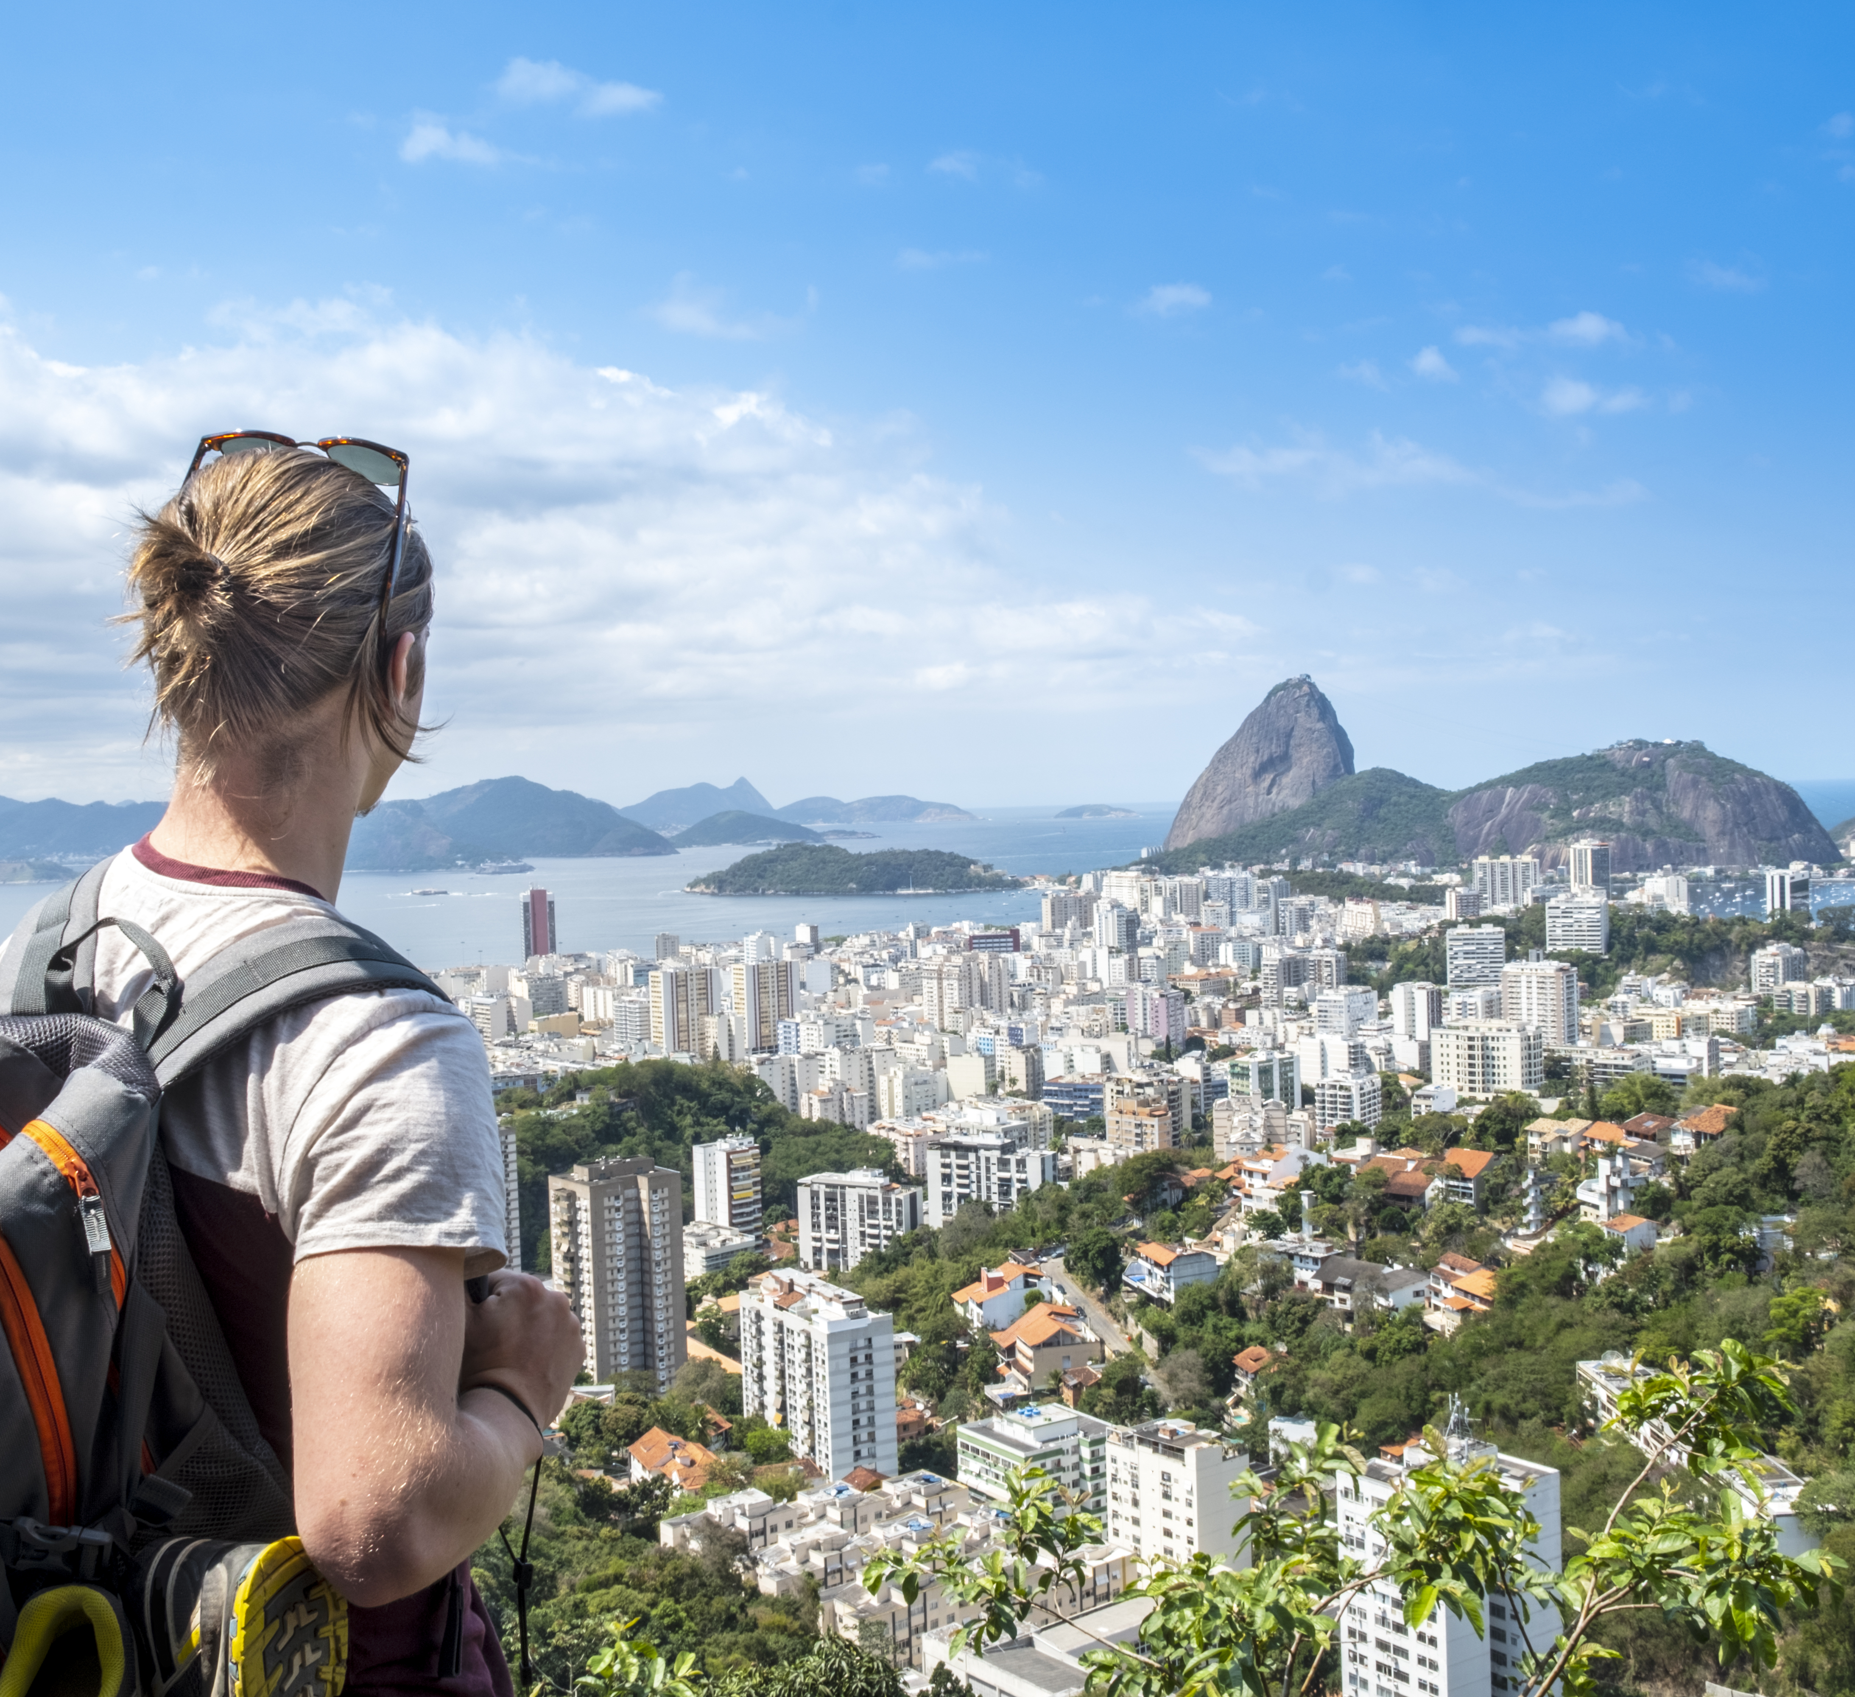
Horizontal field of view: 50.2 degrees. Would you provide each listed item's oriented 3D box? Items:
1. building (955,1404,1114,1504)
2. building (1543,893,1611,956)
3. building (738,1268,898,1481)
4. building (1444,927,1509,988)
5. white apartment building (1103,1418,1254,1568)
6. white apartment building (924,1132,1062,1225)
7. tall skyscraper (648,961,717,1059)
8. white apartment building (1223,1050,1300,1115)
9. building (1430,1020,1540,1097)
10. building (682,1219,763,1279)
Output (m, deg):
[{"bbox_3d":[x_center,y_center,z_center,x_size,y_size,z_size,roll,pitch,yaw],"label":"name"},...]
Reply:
[{"bbox_3d":[19.950,114.040,361.970,22.000,22.000,20.300,-3,2,-38],"label":"building"},{"bbox_3d":[434.160,50.900,1319.010,35.470,37.500,22.000,-1,2,31],"label":"building"},{"bbox_3d":[-21.380,100.230,381.150,13.400,32.000,38.100,-3,2,-30],"label":"building"},{"bbox_3d":[351.600,70.250,1266.600,35.500,43.600,18.000,-1,2,15],"label":"building"},{"bbox_3d":[42.450,108.790,328.580,11.800,26.700,19.500,-3,2,-37],"label":"white apartment building"},{"bbox_3d":[22.050,110.750,650.440,41.530,31.500,12.500,-1,2,27],"label":"white apartment building"},{"bbox_3d":[-146.100,99.570,1193.870,32.500,55.700,25.000,-3,2,-25],"label":"tall skyscraper"},{"bbox_3d":[150.530,104.210,879.230,27.500,30.100,16.300,-3,2,-30],"label":"white apartment building"},{"bbox_3d":[207.690,77.030,733.810,36.090,25.800,16.660,0,2,44],"label":"building"},{"bbox_3d":[-64.990,125.950,611.940,18.810,18.000,15.000,-3,2,-42],"label":"building"}]

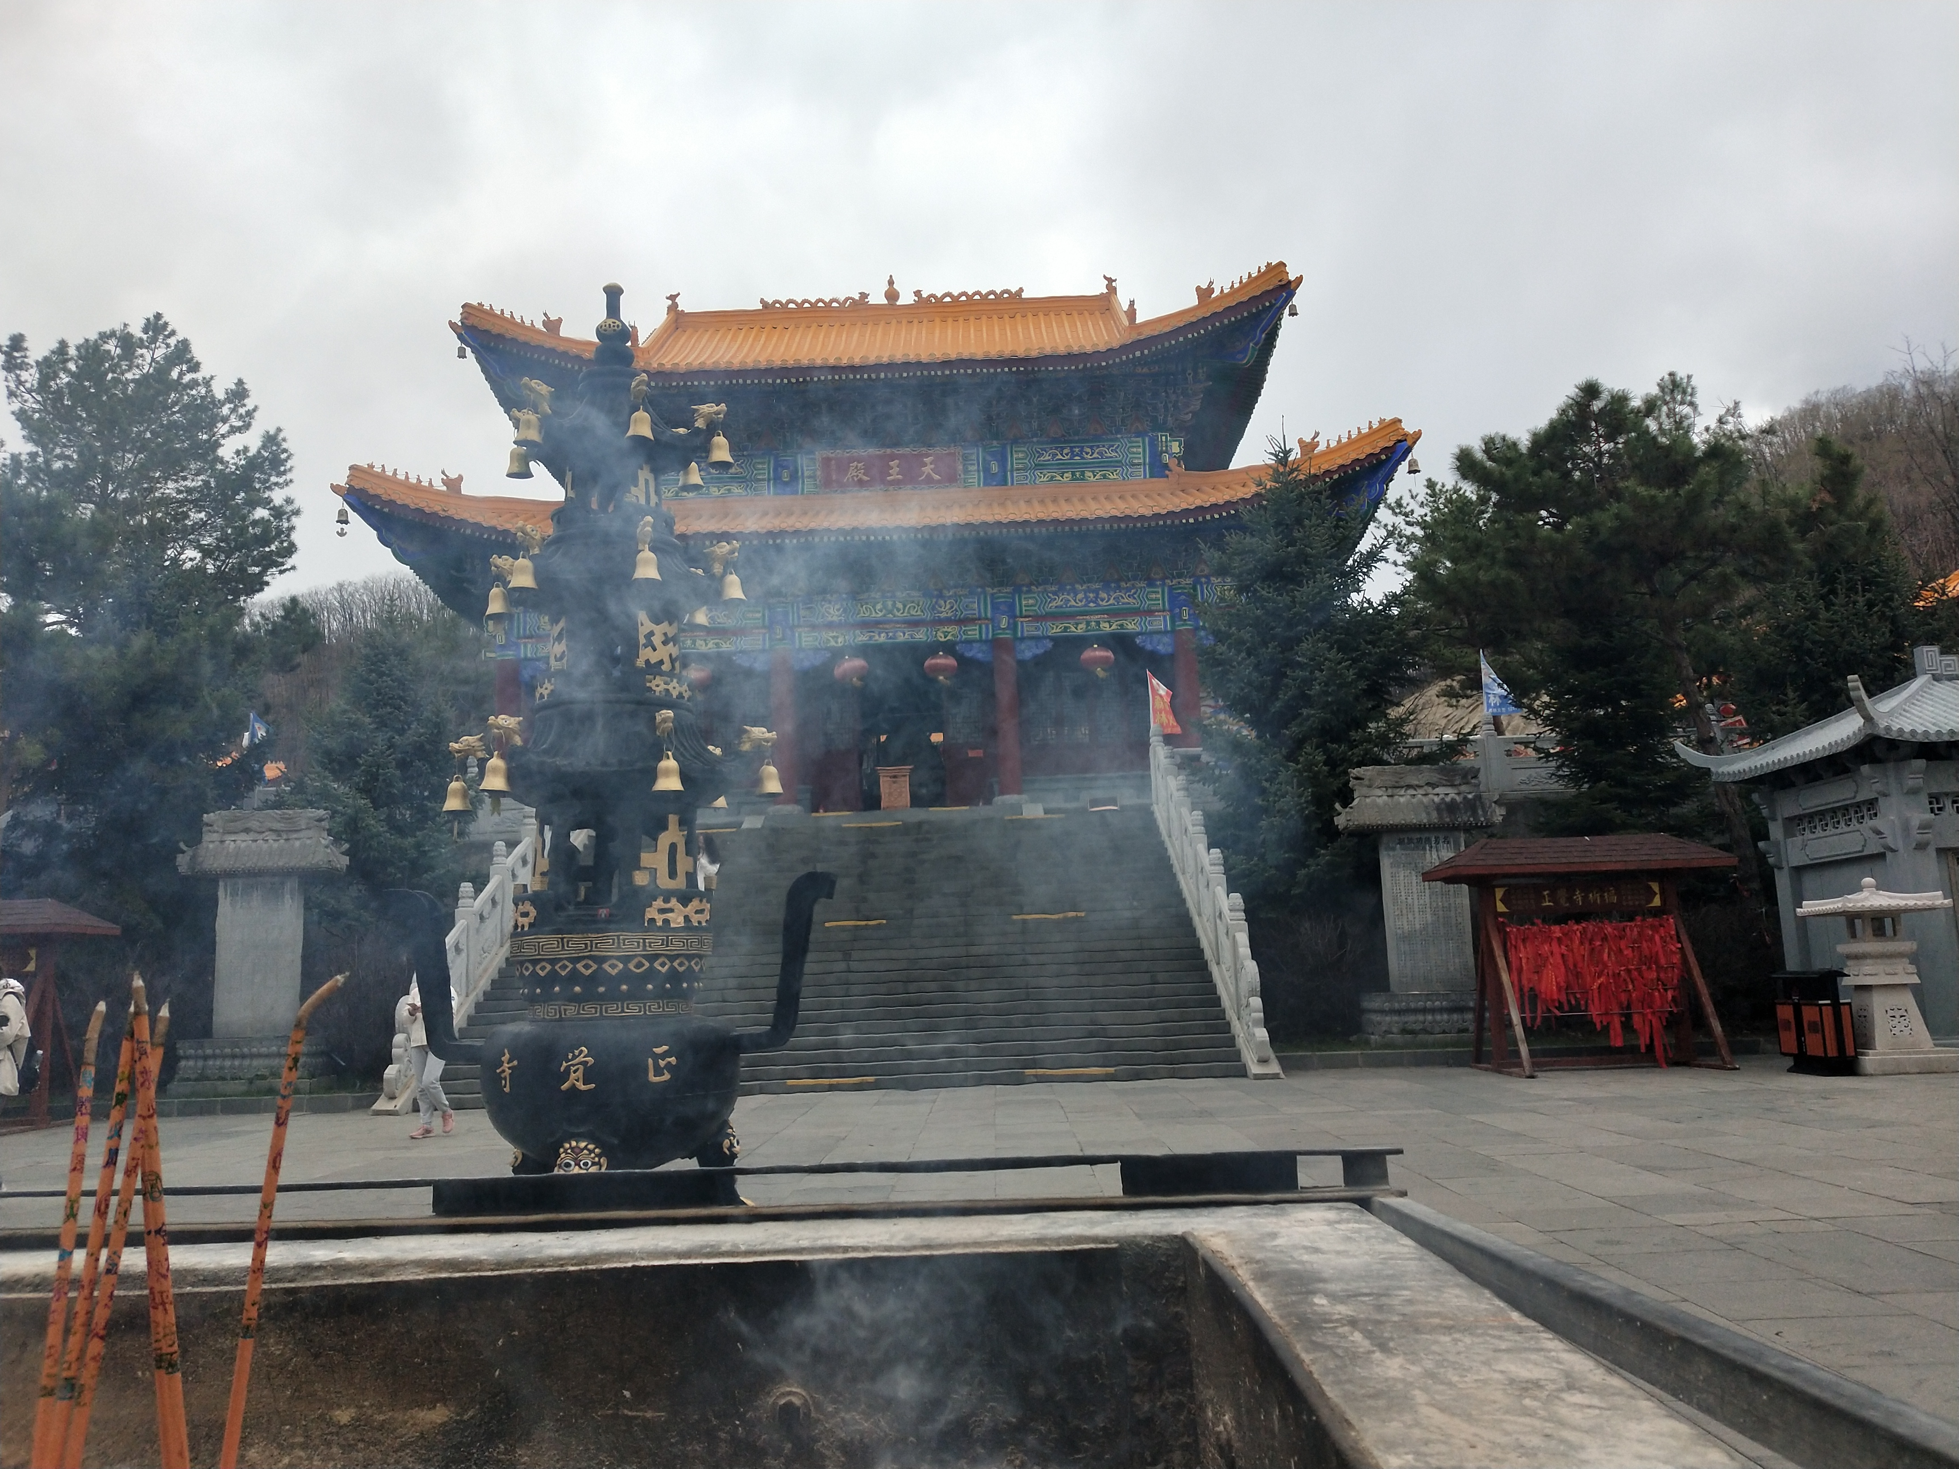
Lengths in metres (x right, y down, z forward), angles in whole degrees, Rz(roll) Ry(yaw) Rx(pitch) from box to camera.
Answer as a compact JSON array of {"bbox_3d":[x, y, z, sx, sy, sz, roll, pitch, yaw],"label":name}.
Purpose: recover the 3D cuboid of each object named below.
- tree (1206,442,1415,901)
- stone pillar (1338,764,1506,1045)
[{"bbox_3d":[5.331,-0.468,20.993,3.350,9.156,3.300,-2,-9,0],"label":"tree"},{"bbox_3d":[5.946,2.245,17.598,1.980,3.665,0.850,-2,-9,0],"label":"stone pillar"}]

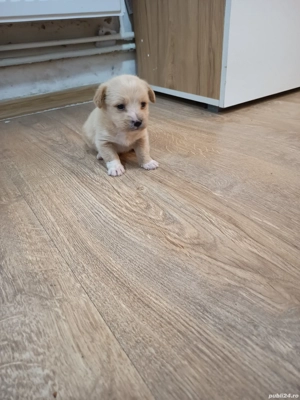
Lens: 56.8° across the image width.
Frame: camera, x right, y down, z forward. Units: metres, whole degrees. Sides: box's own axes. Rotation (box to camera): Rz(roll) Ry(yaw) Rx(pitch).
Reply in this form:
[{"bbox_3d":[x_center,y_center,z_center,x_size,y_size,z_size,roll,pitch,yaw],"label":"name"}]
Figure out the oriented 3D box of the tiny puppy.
[{"bbox_3d":[-0.057,-0.142,0.500,0.103,0.153,0.143,-16,34,-18],"label":"tiny puppy"}]

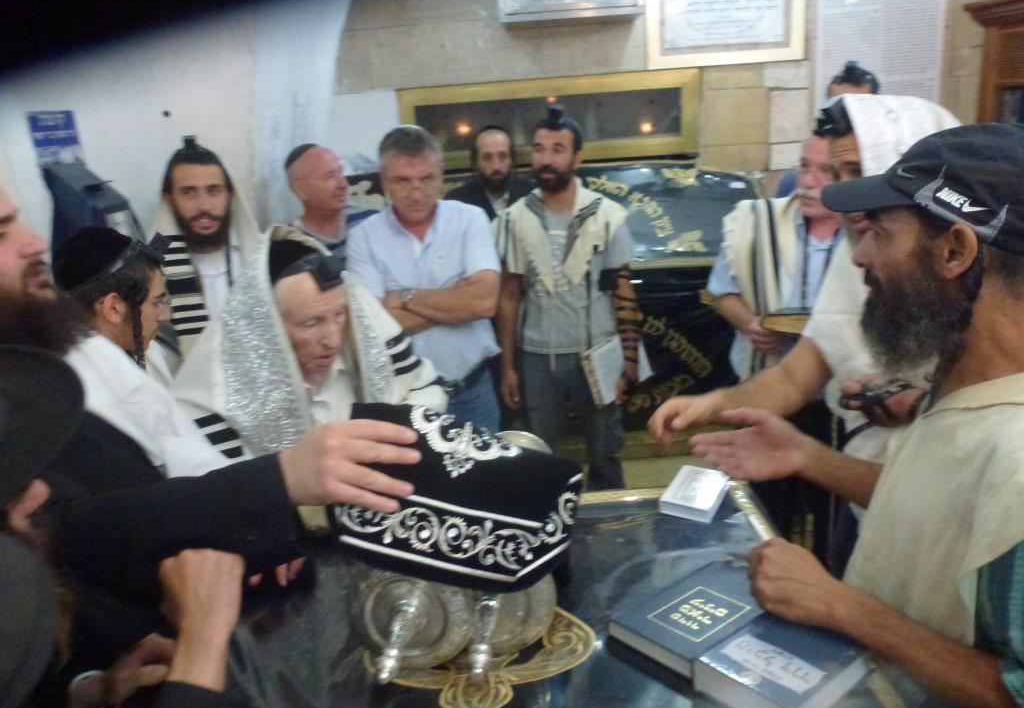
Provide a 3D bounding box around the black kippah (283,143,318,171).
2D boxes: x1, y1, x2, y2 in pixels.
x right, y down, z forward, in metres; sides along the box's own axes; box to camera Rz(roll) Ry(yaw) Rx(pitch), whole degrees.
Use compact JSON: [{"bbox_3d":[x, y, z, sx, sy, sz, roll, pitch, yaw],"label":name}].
[{"bbox_3d":[-0.724,-0.683,2.420,0.155,0.045,0.155,-35,13,17],"label":"black kippah"}]

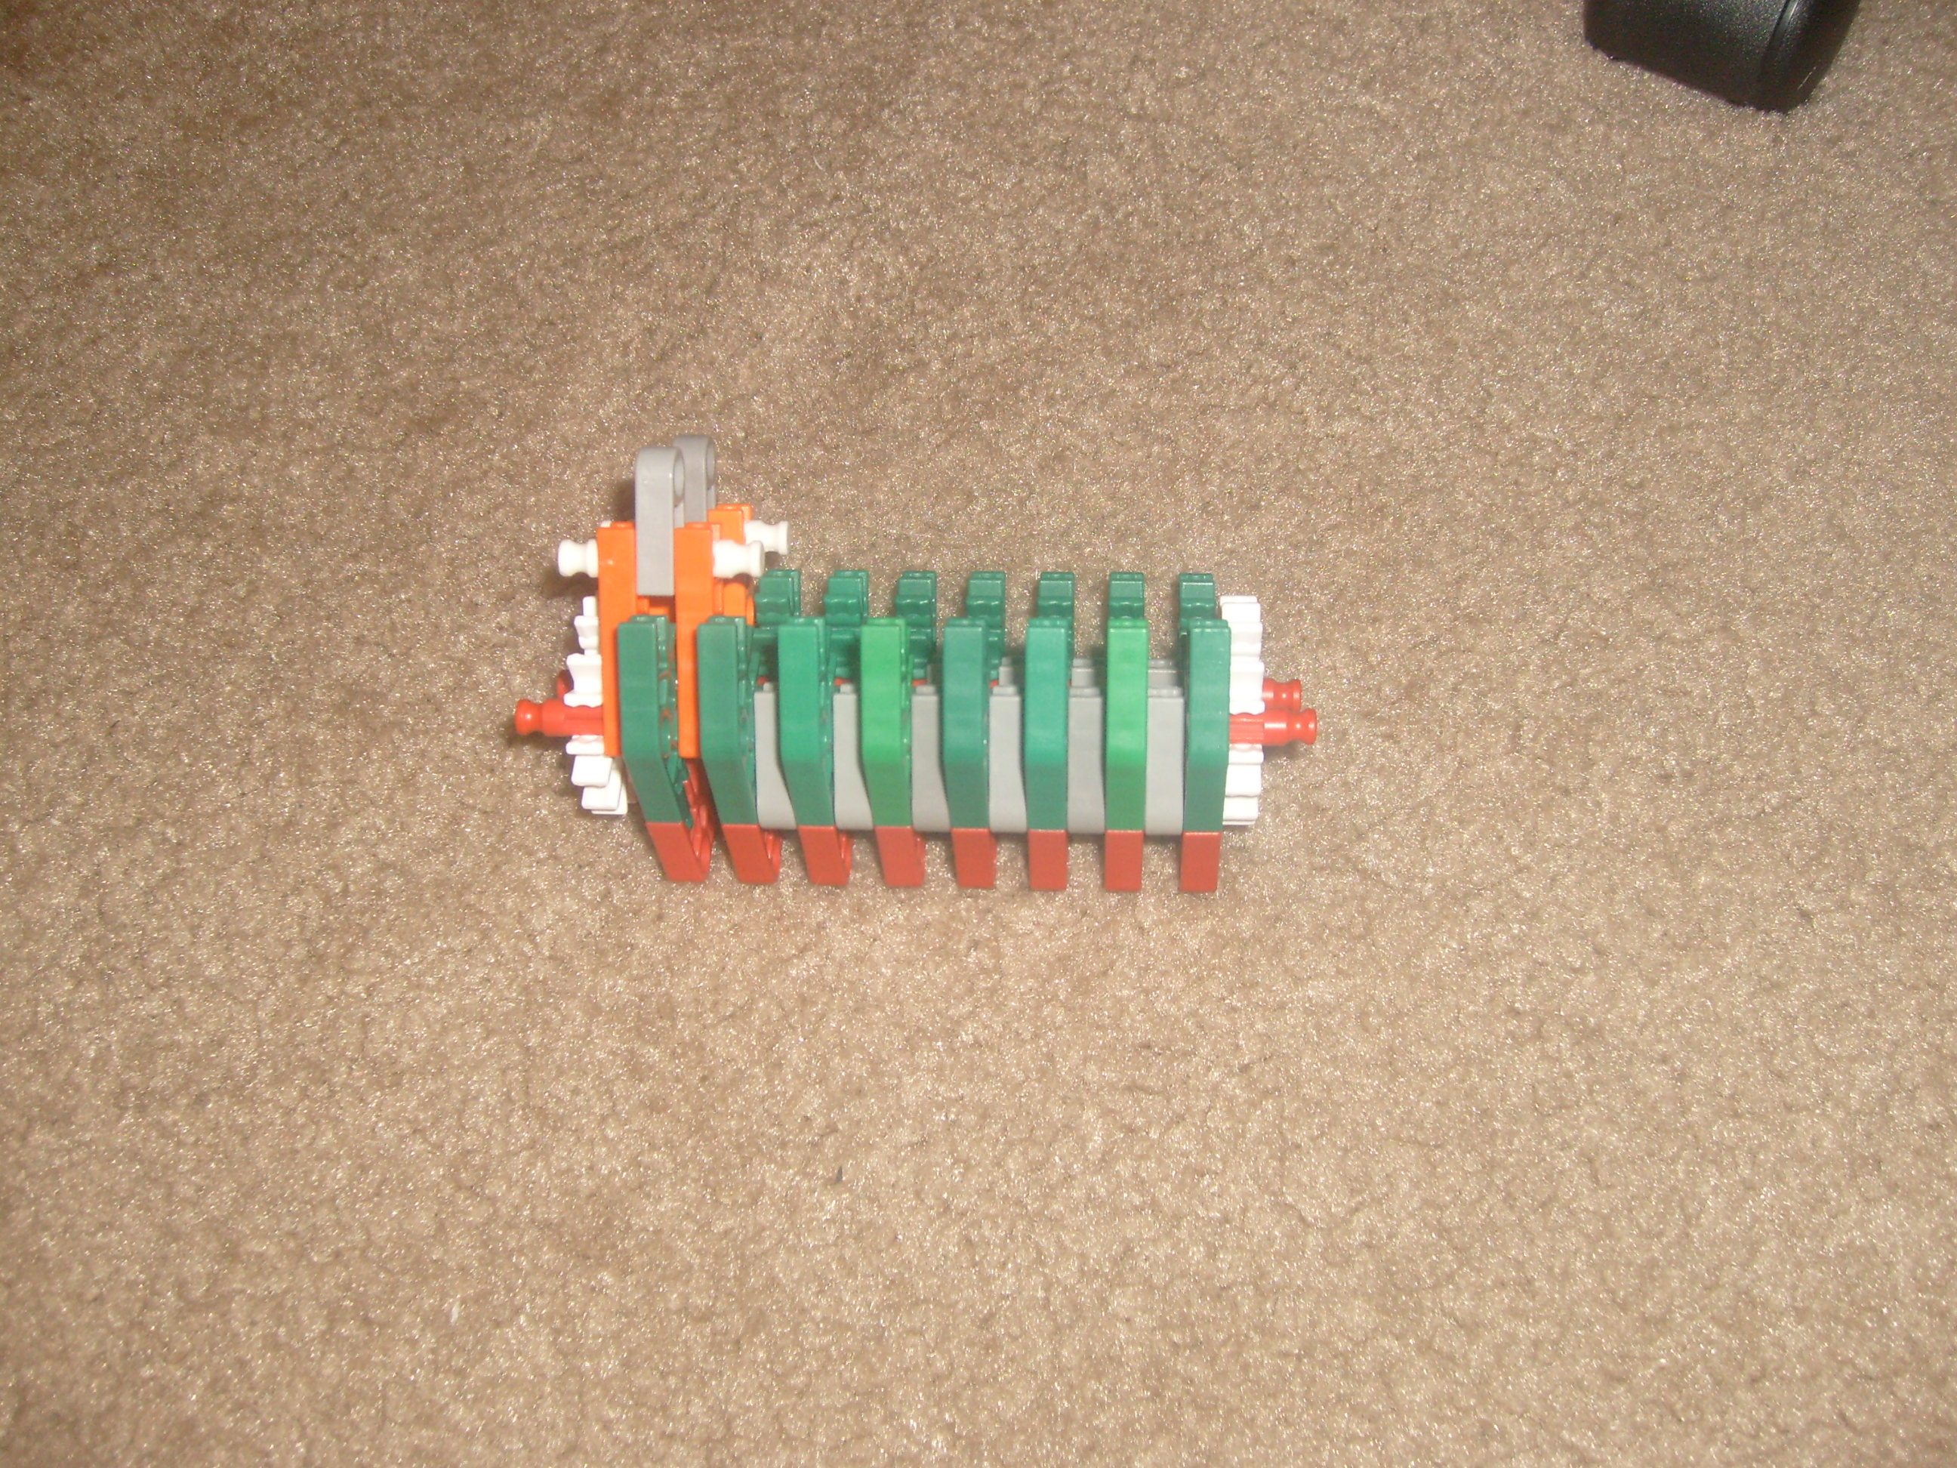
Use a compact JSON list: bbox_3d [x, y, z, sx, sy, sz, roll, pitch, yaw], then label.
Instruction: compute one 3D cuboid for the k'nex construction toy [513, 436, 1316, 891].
[{"bbox_3d":[-0.010,-0.019,0.329,0.129,0.063,0.067,1,55,4],"label":"k'nex construction toy"}]

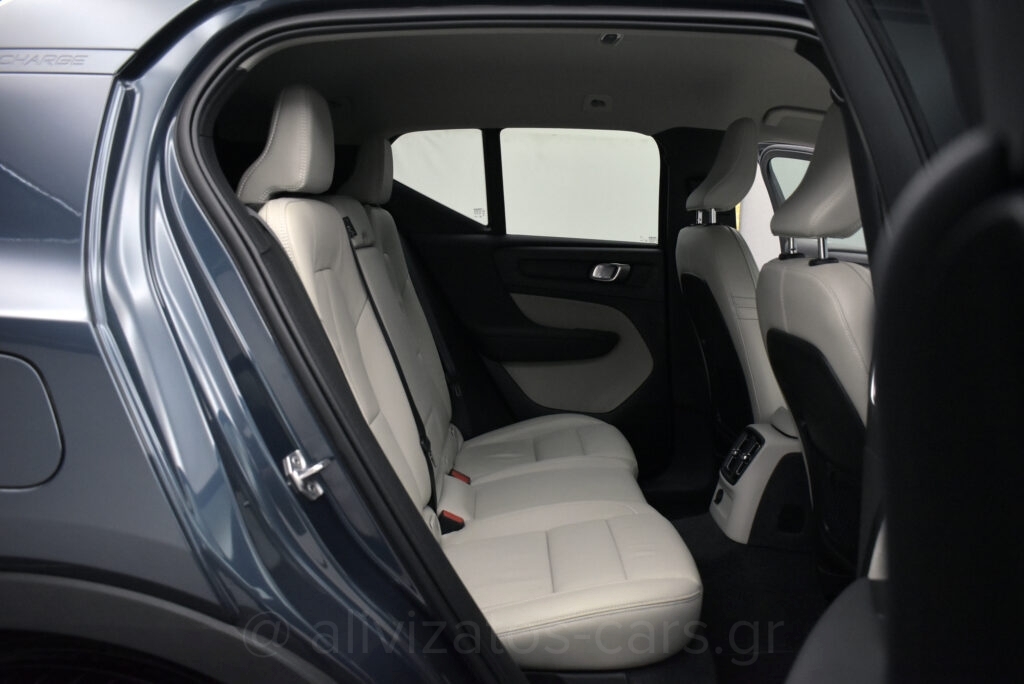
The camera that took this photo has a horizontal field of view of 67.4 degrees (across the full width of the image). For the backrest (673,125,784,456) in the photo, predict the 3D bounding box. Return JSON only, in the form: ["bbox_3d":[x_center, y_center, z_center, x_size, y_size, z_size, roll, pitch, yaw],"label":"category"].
[{"bbox_3d":[0.670,-0.153,2.175,0.360,0.930,0.510,0,8,0],"label":"backrest"}]

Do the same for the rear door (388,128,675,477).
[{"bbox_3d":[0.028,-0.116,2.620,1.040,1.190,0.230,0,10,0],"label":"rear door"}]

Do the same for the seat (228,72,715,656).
[{"bbox_3d":[-0.066,-0.011,1.685,0.843,0.937,1.290,1,8,0],"label":"seat"}]

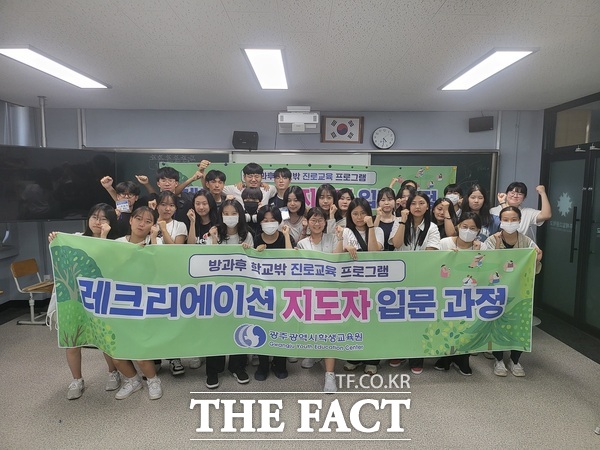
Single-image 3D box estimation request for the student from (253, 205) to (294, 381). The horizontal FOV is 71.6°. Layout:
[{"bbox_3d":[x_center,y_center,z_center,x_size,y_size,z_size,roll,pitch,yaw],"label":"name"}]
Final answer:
[{"bbox_3d":[-0.224,0.553,3.518,0.420,1.450,0.380,0,5,0],"label":"student"}]

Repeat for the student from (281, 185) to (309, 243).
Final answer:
[{"bbox_3d":[-0.051,0.451,3.858,0.430,1.627,0.380,0,5,0],"label":"student"}]

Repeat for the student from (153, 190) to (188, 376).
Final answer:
[{"bbox_3d":[-1.149,0.490,3.662,0.420,1.573,0.400,-1,5,-11],"label":"student"}]

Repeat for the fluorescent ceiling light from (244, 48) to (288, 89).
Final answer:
[{"bbox_3d":[-0.257,-1.350,3.614,0.300,0.060,1.270,0,5,1],"label":"fluorescent ceiling light"}]

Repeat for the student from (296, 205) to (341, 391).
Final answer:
[{"bbox_3d":[0.153,0.568,3.439,0.430,1.440,0.450,0,5,0],"label":"student"}]

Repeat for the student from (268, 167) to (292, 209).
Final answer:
[{"bbox_3d":[-0.177,0.330,4.199,0.480,1.804,0.340,0,5,-1],"label":"student"}]

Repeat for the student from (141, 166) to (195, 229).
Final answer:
[{"bbox_3d":[-1.284,0.343,4.030,0.580,1.795,0.420,0,5,-9],"label":"student"}]

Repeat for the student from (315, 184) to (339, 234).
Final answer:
[{"bbox_3d":[0.252,0.433,3.957,0.430,1.648,0.380,1,5,2],"label":"student"}]

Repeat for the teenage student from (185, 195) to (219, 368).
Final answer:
[{"bbox_3d":[-0.895,0.478,3.781,0.420,1.578,0.360,0,5,-8],"label":"teenage student"}]

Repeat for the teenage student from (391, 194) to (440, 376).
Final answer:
[{"bbox_3d":[1.003,0.491,3.613,0.460,1.570,0.380,0,5,0],"label":"teenage student"}]

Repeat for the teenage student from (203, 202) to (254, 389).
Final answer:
[{"bbox_3d":[-0.590,0.541,3.435,0.440,1.518,0.440,0,5,-5],"label":"teenage student"}]

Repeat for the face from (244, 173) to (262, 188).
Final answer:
[{"bbox_3d":[-0.444,-0.425,3.970,0.170,0.170,0.150,0,5,0],"label":"face"}]

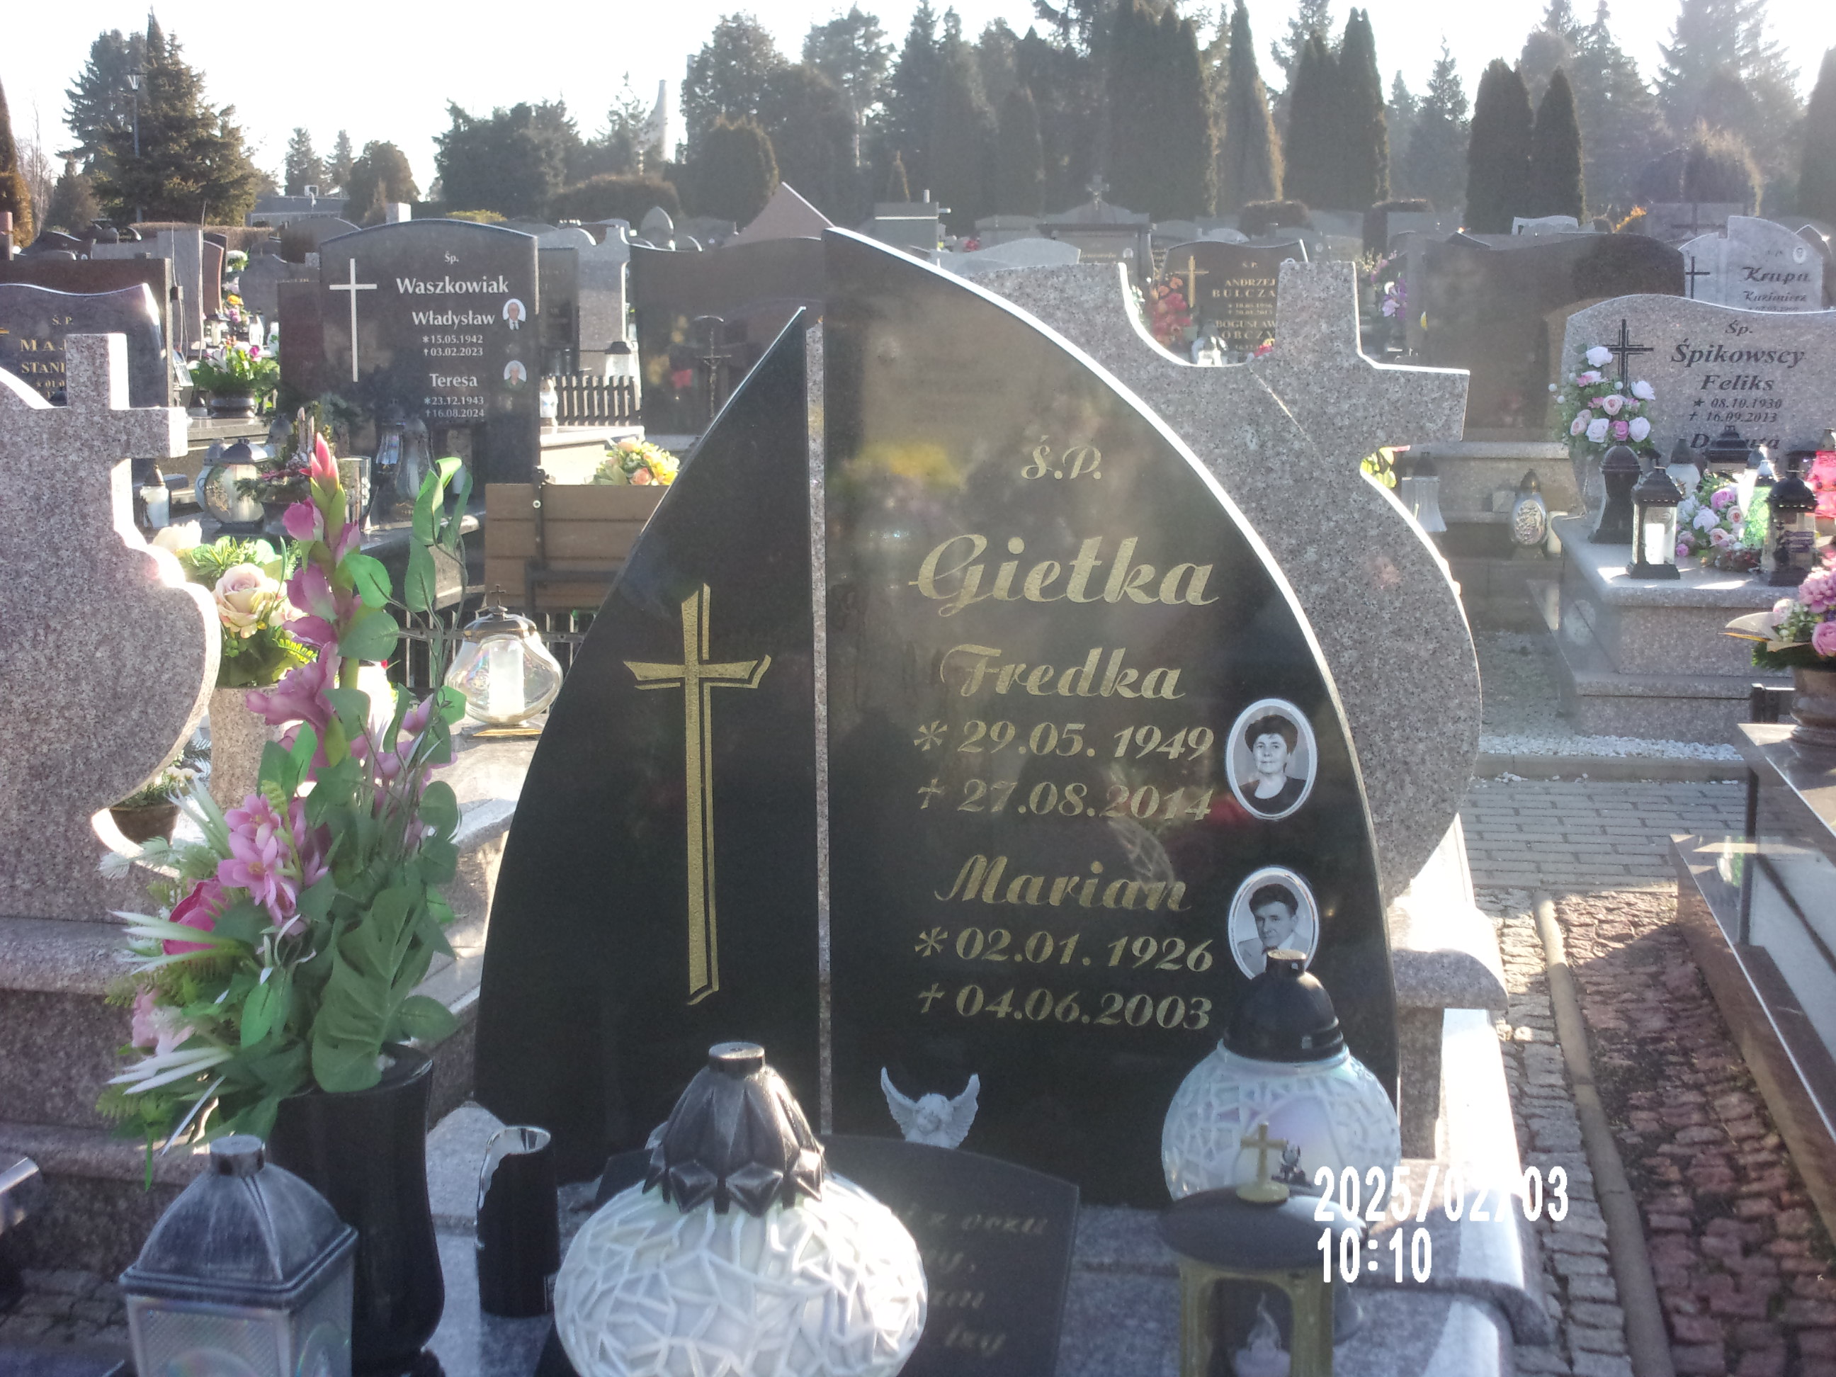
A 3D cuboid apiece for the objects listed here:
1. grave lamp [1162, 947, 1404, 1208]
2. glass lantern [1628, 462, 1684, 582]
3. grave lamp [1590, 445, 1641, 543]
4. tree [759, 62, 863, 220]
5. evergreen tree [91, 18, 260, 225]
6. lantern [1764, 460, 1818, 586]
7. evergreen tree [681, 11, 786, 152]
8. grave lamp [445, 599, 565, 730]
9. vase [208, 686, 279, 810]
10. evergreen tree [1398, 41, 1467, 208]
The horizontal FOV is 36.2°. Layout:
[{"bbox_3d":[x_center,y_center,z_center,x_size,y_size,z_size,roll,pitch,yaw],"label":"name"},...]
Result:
[{"bbox_3d":[0.338,0.417,2.593,0.222,0.348,0.222,0,9,0],"label":"grave lamp"},{"bbox_3d":[2.146,-0.489,8.144,0.147,0.327,0.147,1,9,9],"label":"glass lantern"},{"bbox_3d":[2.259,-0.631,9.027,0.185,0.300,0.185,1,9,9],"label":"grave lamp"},{"bbox_3d":[-2.106,-9.980,54.668,1.993,4.240,1.993,0,9,0],"label":"tree"},{"bbox_3d":[-14.569,-10.362,54.594,3.283,5.192,3.283,0,9,0],"label":"evergreen tree"},{"bbox_3d":[2.485,-0.468,7.973,0.162,0.345,0.162,1,9,9],"label":"lantern"},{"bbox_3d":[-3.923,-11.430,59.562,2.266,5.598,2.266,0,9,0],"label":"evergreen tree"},{"bbox_3d":[-0.833,-0.050,5.629,0.238,0.267,0.215,-2,9,-12],"label":"grave lamp"},{"bbox_3d":[-1.136,0.122,4.731,0.132,0.245,0.132,1,9,9],"label":"vase"},{"bbox_3d":[13.699,-14.115,74.533,1.913,5.971,1.913,0,9,0],"label":"evergreen tree"}]

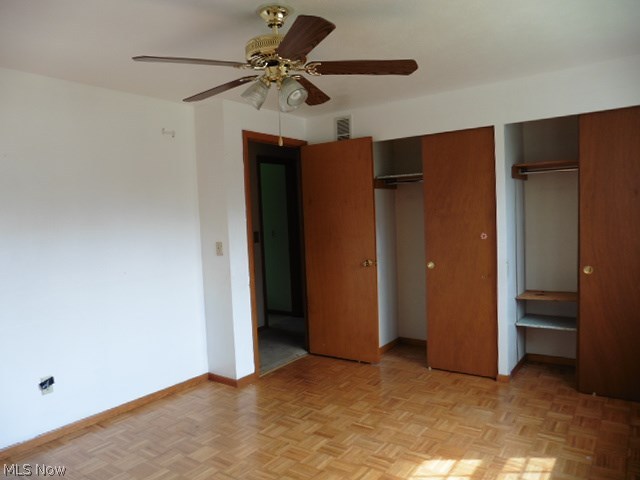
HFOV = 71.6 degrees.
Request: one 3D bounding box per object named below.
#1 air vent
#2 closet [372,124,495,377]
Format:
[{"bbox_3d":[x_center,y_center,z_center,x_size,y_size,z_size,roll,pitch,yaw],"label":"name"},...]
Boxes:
[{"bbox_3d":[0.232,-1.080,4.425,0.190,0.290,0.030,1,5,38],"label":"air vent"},{"bbox_3d":[1.158,0.101,4.194,1.158,2.091,0.600,1,5,38],"label":"closet"}]

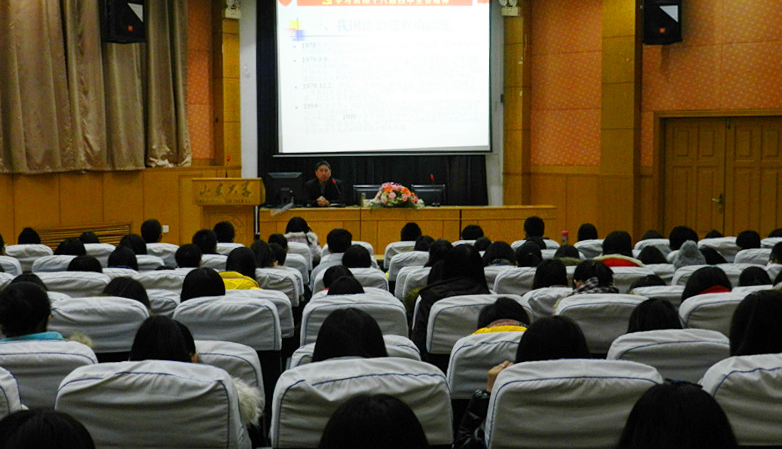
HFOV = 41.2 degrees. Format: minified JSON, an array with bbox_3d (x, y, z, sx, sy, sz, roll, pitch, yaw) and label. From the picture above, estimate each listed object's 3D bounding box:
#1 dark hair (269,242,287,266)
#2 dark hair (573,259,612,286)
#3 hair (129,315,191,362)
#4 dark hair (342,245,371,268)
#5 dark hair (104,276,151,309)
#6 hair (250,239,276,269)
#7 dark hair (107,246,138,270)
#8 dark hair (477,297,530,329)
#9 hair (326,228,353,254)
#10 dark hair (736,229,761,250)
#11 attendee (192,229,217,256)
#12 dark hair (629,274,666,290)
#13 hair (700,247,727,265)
[{"bbox_3d":[-0.846,0.263,7.760,0.190,0.250,0.220,0,5,-2],"label":"dark hair"},{"bbox_3d":[0.935,0.295,4.860,0.200,0.250,0.220,-1,5,-10],"label":"dark hair"},{"bbox_3d":[-0.654,0.394,2.960,0.200,0.260,0.220,0,5,0],"label":"hair"},{"bbox_3d":[-0.245,0.269,7.407,0.200,0.240,0.220,0,3,-3],"label":"dark hair"},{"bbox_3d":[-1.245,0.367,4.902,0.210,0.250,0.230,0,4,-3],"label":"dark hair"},{"bbox_3d":[-0.809,0.221,6.609,0.175,0.240,0.210,0,3,-3],"label":"hair"},{"bbox_3d":[-1.869,0.260,7.254,0.205,0.220,0.210,0,2,2],"label":"dark hair"},{"bbox_3d":[0.423,0.380,3.926,0.200,0.210,0.220,0,3,-3],"label":"dark hair"},{"bbox_3d":[-0.428,0.153,8.607,0.200,0.240,0.220,0,3,-3],"label":"hair"},{"bbox_3d":[2.886,0.149,8.398,0.195,0.210,0.210,0,4,-3],"label":"dark hair"},{"bbox_3d":[-1.561,0.637,8.948,0.480,1.200,0.700,0,5,-2],"label":"attendee"},{"bbox_3d":[1.437,0.393,5.783,0.190,0.220,0.220,0,3,-3],"label":"dark hair"},{"bbox_3d":[2.294,0.271,7.469,0.220,0.220,0.210,0,4,-3],"label":"hair"}]

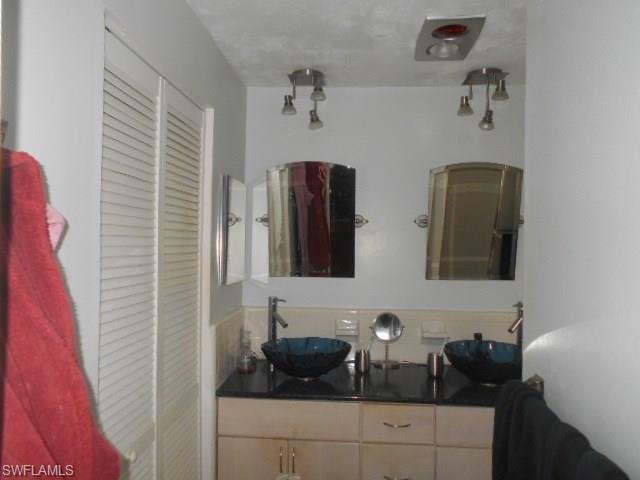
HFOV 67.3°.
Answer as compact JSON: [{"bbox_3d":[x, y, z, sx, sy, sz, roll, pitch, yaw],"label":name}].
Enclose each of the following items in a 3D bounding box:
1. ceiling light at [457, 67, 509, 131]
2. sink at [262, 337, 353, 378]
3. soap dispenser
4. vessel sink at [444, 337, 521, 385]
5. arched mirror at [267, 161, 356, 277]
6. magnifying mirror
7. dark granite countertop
[{"bbox_3d":[0.822,-0.695,2.433,0.265,0.292,0.240,1,0,4],"label":"ceiling light"},{"bbox_3d":[-0.066,0.596,2.362,0.447,0.161,0.438,1,0,4],"label":"sink"},{"bbox_3d":[-0.364,0.566,2.443,0.089,0.212,0.085,1,0,-26],"label":"soap dispenser"},{"bbox_3d":[0.819,0.606,2.301,0.447,0.168,0.438,1,0,4],"label":"vessel sink"},{"bbox_3d":[-0.045,-0.104,2.613,0.480,0.645,0.020,1,11,4],"label":"arched mirror"},{"bbox_3d":[0.360,0.537,2.579,0.184,0.293,0.130,1,0,4],"label":"magnifying mirror"},{"bbox_3d":[0.353,0.698,2.365,1.630,0.030,0.565,1,0,4],"label":"dark granite countertop"}]

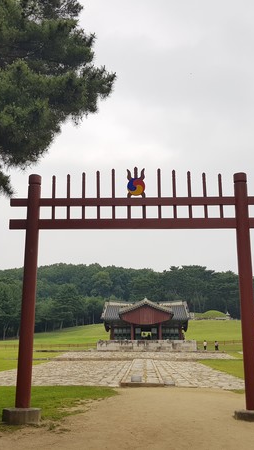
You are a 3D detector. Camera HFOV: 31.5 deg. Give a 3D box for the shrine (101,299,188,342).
[{"bbox_3d":[3.350,16.525,78.352,15.000,7.000,15.300,0,-14,2],"label":"shrine"}]

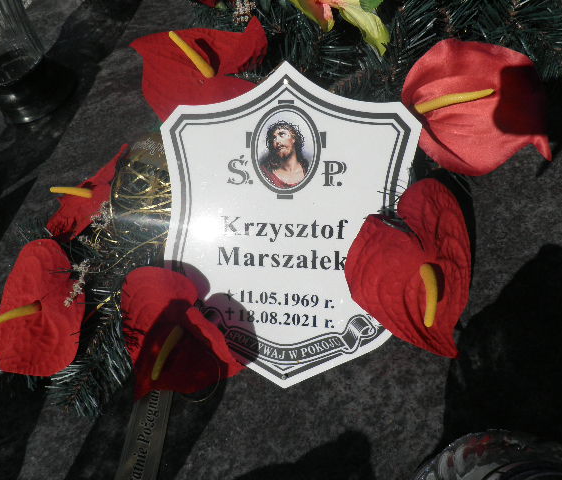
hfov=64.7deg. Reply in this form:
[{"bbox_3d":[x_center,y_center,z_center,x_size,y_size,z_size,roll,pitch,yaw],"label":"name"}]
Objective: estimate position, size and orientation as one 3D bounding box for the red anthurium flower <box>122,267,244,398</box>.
[{"bbox_3d":[-0.089,0.080,0.390,0.105,0.055,0.115,33,108,4],"label":"red anthurium flower"}]

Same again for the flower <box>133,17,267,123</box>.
[{"bbox_3d":[-0.079,-0.168,0.445,0.135,0.055,0.120,10,70,16],"label":"flower"}]

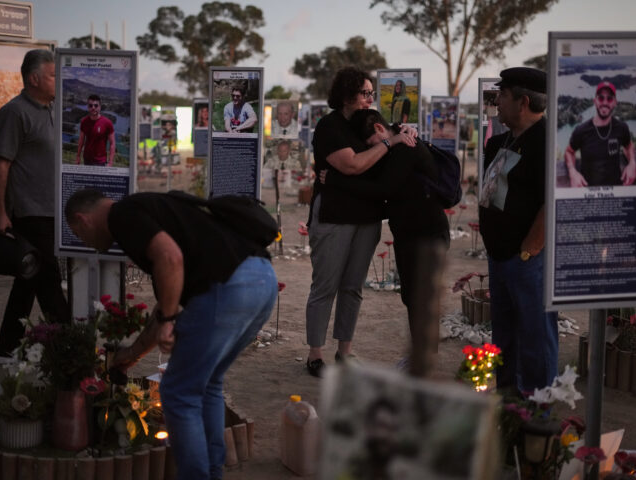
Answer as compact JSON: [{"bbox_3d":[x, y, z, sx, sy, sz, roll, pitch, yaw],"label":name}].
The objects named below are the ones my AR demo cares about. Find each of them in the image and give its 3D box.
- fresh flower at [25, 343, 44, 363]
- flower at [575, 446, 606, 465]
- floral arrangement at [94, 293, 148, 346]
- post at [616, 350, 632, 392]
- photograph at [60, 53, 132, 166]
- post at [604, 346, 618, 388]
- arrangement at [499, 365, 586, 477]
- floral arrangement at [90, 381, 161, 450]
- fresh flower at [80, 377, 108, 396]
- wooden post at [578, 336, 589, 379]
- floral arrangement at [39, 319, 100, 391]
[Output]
[{"bbox_3d":[-1.097,0.435,3.870,0.078,0.075,0.055,0,6,-6],"label":"fresh flower"},{"bbox_3d":[0.954,0.754,3.500,0.110,0.055,0.090,1,8,9],"label":"flower"},{"bbox_3d":[-0.810,0.332,4.120,0.210,0.200,0.190,1,6,0],"label":"floral arrangement"},{"bbox_3d":[1.539,0.660,5.020,0.070,0.190,0.068,1,6,0],"label":"post"},{"bbox_3d":[-1.023,-0.594,4.620,0.335,0.510,0.020,3,8,7],"label":"photograph"},{"bbox_3d":[1.545,0.679,5.248,0.073,0.200,0.068,5,7,37],"label":"post"},{"bbox_3d":[0.813,0.657,3.620,0.300,0.400,0.280,2,8,11],"label":"arrangement"},{"bbox_3d":[-0.747,0.677,3.880,0.255,0.245,0.210,1,6,0],"label":"floral arrangement"},{"bbox_3d":[-0.894,0.583,3.980,0.100,0.065,0.080,-1,8,-9],"label":"fresh flower"},{"bbox_3d":[1.456,0.649,5.469,0.060,0.210,0.060,-4,7,-37],"label":"wooden post"},{"bbox_3d":[-0.959,0.442,3.860,0.225,0.265,0.220,1,6,0],"label":"floral arrangement"}]

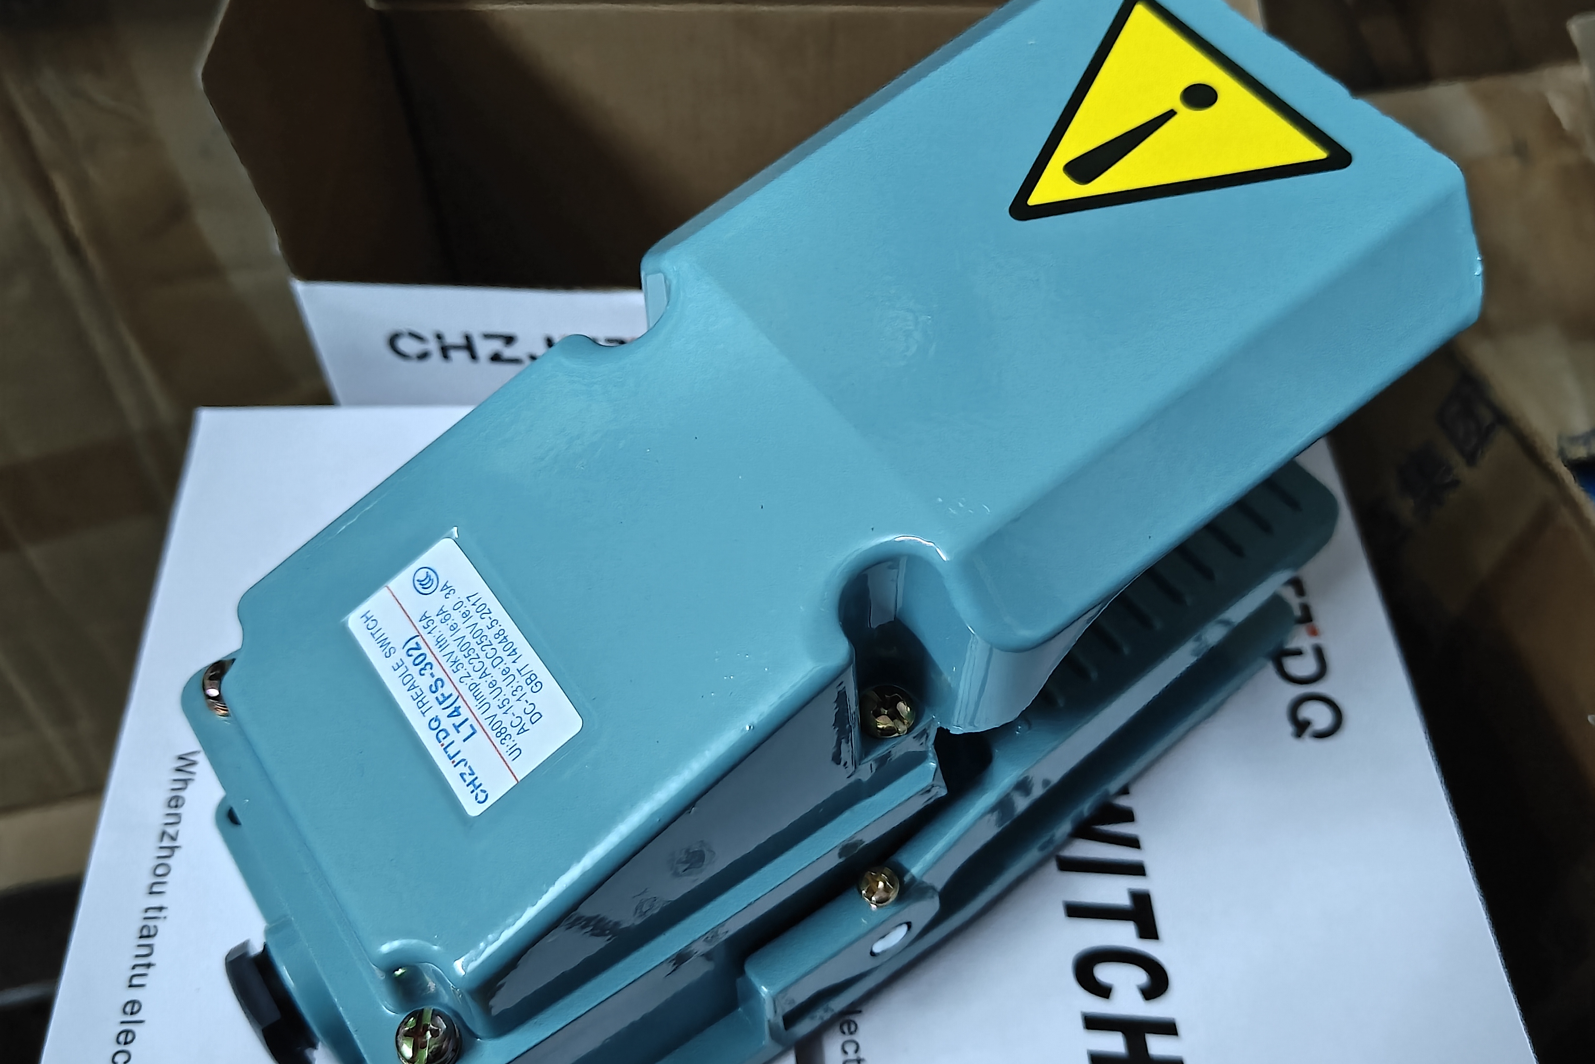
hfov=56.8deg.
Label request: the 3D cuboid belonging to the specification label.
[{"bbox_3d":[-0.052,0.021,0.227,0.021,0.001,0.043,-40,61,-4],"label":"specification label"}]

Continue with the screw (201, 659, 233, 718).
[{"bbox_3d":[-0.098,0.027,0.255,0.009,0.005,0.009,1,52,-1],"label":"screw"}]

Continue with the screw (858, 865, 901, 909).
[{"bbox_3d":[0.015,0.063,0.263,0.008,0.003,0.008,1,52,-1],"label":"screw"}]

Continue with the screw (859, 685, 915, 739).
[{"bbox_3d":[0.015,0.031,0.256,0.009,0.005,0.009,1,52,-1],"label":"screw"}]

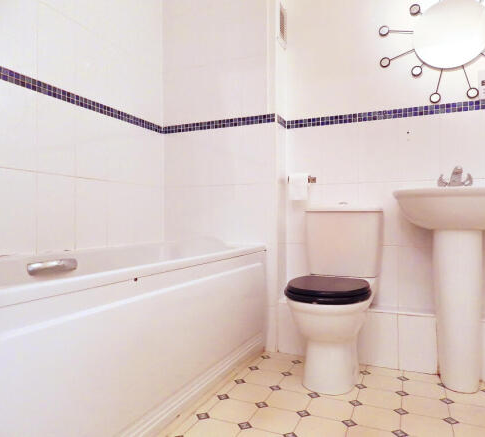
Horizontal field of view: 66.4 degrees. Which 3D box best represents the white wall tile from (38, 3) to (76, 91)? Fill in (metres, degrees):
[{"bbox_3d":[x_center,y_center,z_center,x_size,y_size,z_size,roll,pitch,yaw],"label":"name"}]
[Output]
[{"bbox_3d":[-0.835,-0.755,1.663,0.010,0.340,0.200,0,0,24],"label":"white wall tile"}]

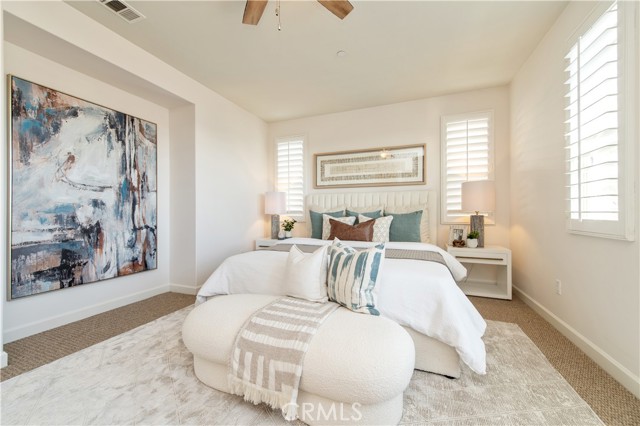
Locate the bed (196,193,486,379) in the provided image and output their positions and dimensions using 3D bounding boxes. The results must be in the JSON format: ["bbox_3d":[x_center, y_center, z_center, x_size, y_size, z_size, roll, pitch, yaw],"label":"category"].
[{"bbox_3d":[0.309,0.331,2.915,2.353,1.358,2.293,0,0,22],"label":"bed"}]

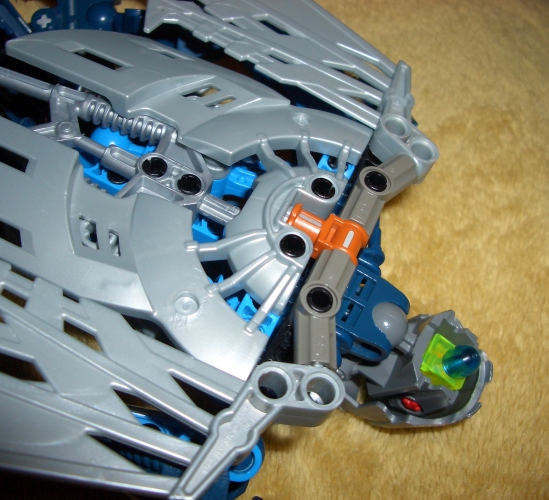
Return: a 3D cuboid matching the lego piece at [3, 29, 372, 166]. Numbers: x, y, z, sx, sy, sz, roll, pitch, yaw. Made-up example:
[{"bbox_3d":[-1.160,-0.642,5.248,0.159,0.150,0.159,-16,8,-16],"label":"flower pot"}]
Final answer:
[{"bbox_3d":[-0.018,-0.035,0.150,0.080,0.009,0.027,27,55,2],"label":"lego piece"}]

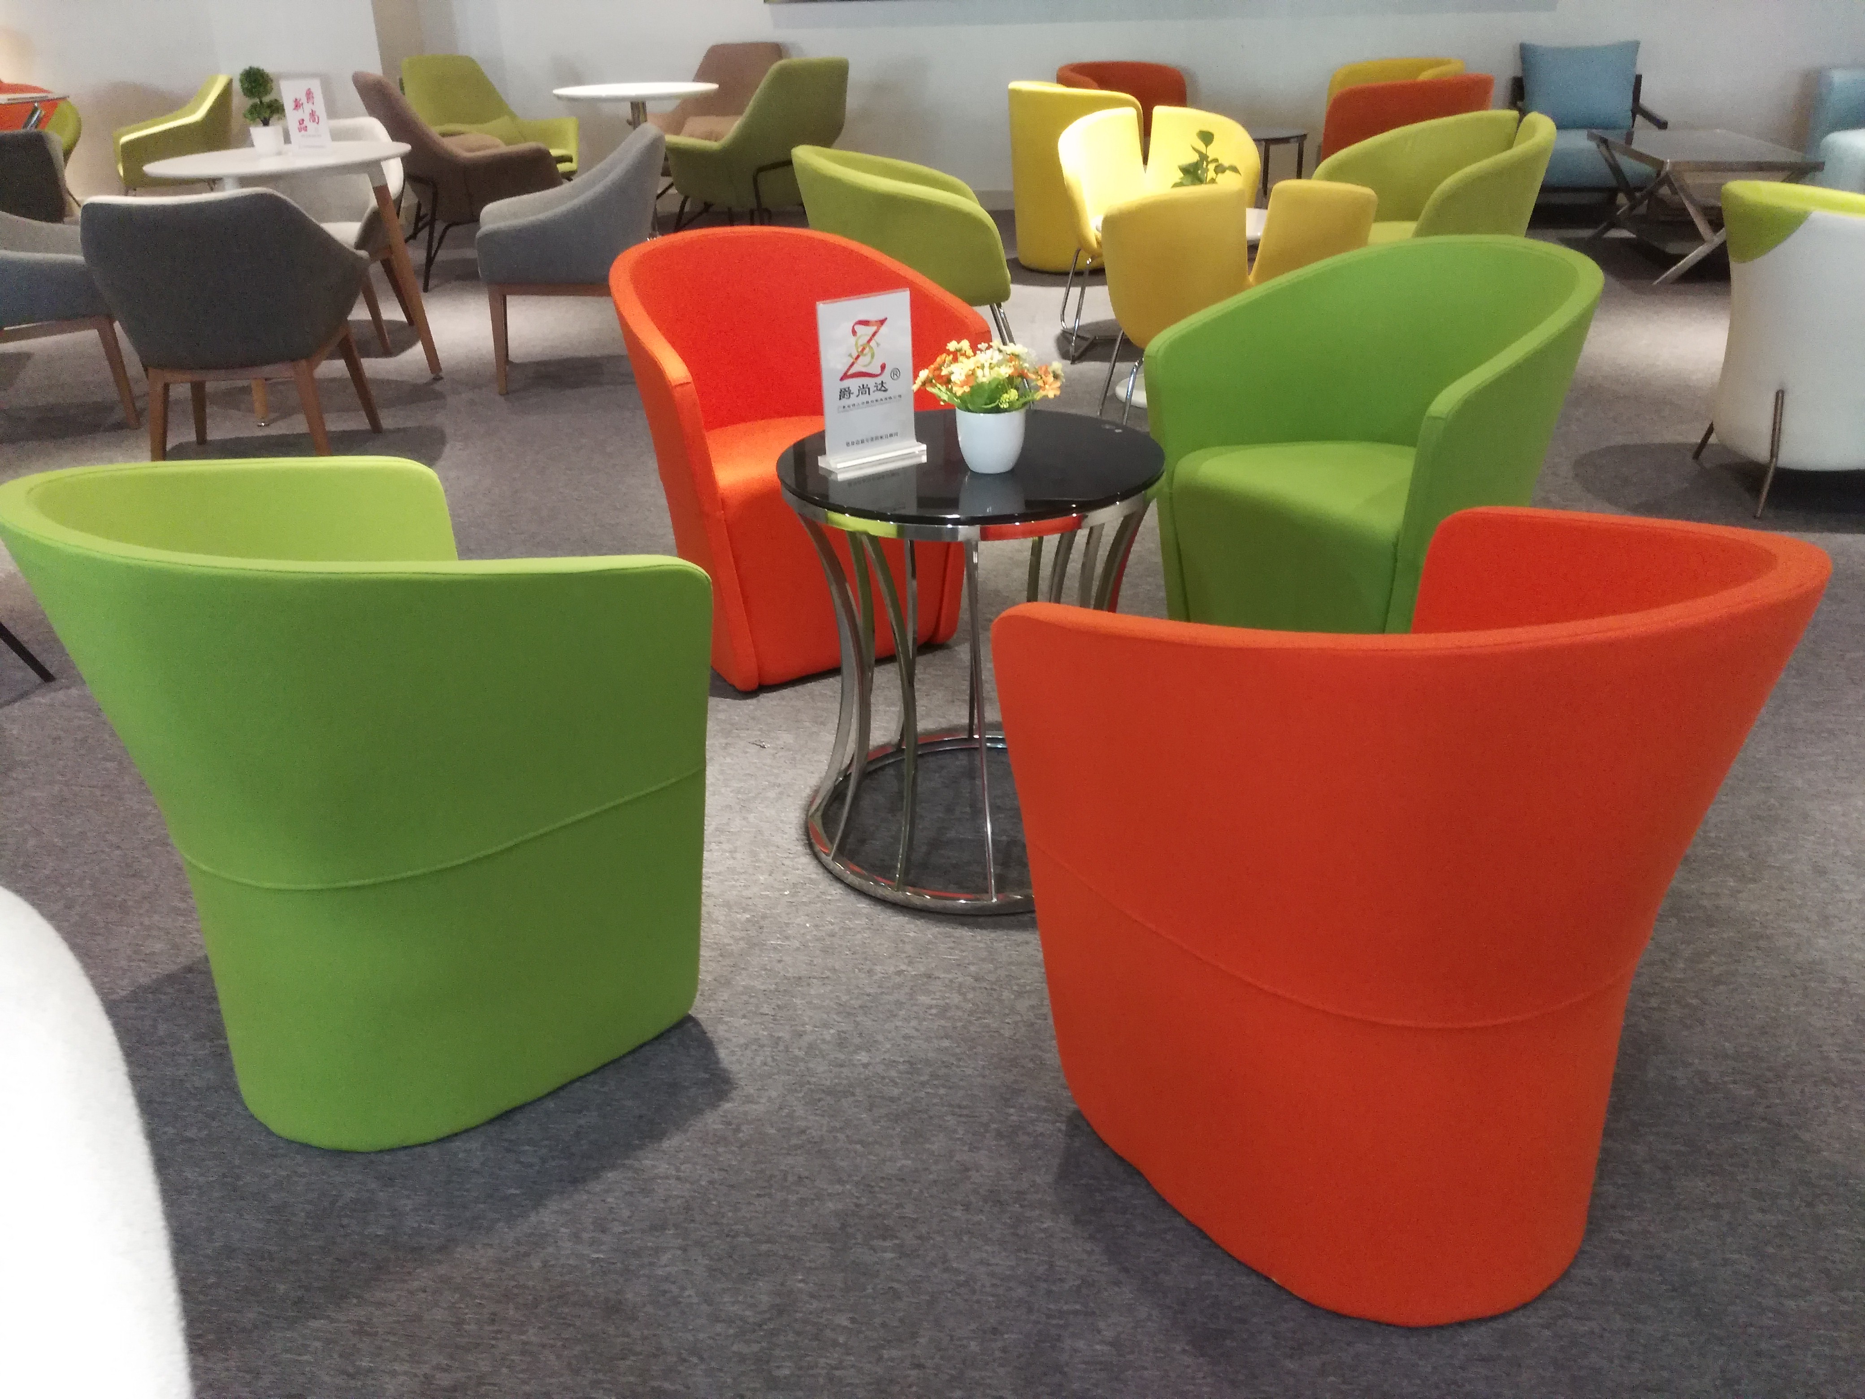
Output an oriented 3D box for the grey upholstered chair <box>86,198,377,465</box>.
[{"bbox_3d":[-1.890,-1.033,4.145,0.630,0.760,0.600,-6,26,-8],"label":"grey upholstered chair"}]

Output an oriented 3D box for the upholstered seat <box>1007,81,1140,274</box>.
[{"bbox_3d":[0.602,-2.429,6.995,0.600,0.770,0.660,-8,26,-13],"label":"upholstered seat"}]

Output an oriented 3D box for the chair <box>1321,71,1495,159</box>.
[{"bbox_3d":[2.121,-2.351,6.739,0.660,0.770,0.610,-14,28,-24],"label":"chair"}]

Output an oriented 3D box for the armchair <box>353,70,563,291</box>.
[{"bbox_3d":[-2.226,-2.478,7.112,0.740,0.900,0.730,-20,31,-34],"label":"armchair"}]

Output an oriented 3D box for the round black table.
[{"bbox_3d":[0.061,-0.072,2.200,0.527,0.580,0.527,-1,25,1],"label":"round black table"}]

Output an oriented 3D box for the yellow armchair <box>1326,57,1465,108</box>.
[{"bbox_3d":[2.304,-2.807,7.613,0.600,0.755,0.640,-24,33,-39],"label":"yellow armchair"}]

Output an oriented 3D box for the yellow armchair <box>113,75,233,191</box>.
[{"bbox_3d":[-4.105,-2.950,8.227,0.650,0.815,0.640,-17,30,-28],"label":"yellow armchair"}]

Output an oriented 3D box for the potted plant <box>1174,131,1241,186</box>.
[{"bbox_3d":[0.823,-1.575,4.593,0.210,0.280,0.210,-2,25,0],"label":"potted plant"}]

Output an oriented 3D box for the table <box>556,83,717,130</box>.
[{"bbox_3d":[-1.475,-2.724,7.707,0.820,0.730,0.820,-2,25,0],"label":"table"}]

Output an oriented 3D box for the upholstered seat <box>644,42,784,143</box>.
[{"bbox_3d":[-1.143,-3.000,8.080,0.740,0.890,0.760,15,30,31],"label":"upholstered seat"}]

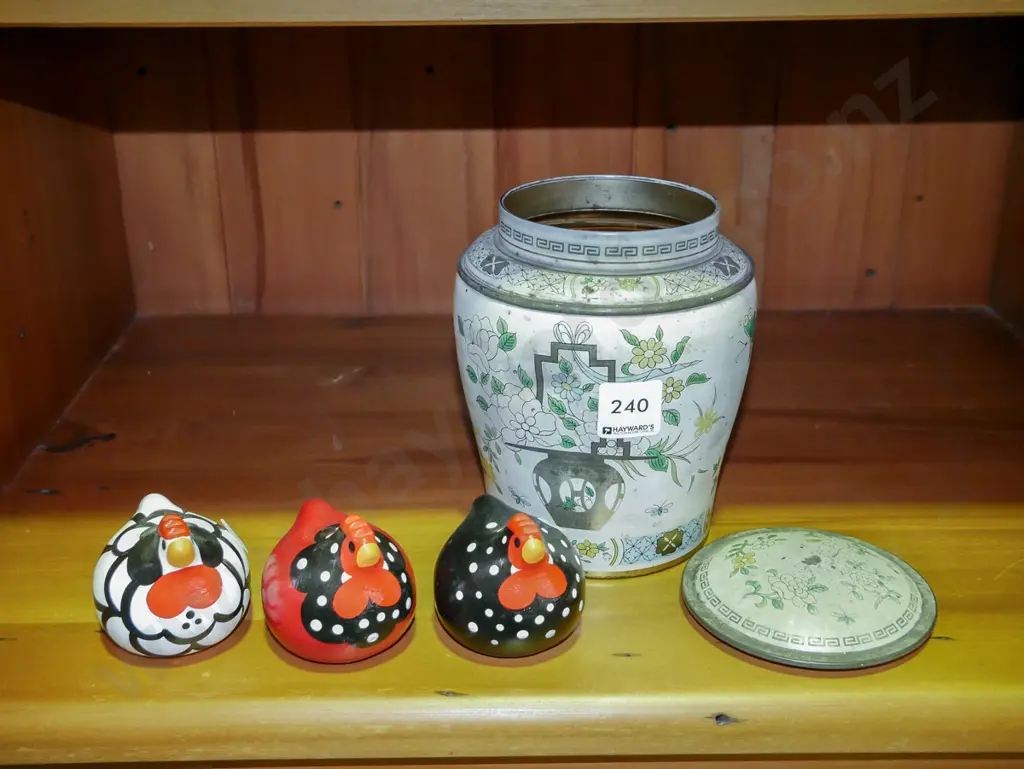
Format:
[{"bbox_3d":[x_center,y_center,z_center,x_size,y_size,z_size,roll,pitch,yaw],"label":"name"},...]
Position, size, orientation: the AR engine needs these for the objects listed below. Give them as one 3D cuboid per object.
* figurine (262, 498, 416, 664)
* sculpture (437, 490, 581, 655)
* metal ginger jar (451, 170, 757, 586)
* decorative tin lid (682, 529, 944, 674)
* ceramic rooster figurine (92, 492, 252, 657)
[{"bbox_3d":[-0.075,0.084,0.511,0.065,0.063,0.067,-18,28,-35],"label":"figurine"},{"bbox_3d":[-0.001,0.082,0.515,0.065,0.062,0.067,-14,27,-30],"label":"sculpture"},{"bbox_3d":[0.047,-0.009,0.620,0.150,0.177,0.150,0,24,-1],"label":"metal ginger jar"},{"bbox_3d":[0.135,0.093,0.542,0.114,0.019,0.114,0,23,0],"label":"decorative tin lid"},{"bbox_3d":[-0.153,0.088,0.537,0.069,0.069,0.072,-13,27,-27],"label":"ceramic rooster figurine"}]

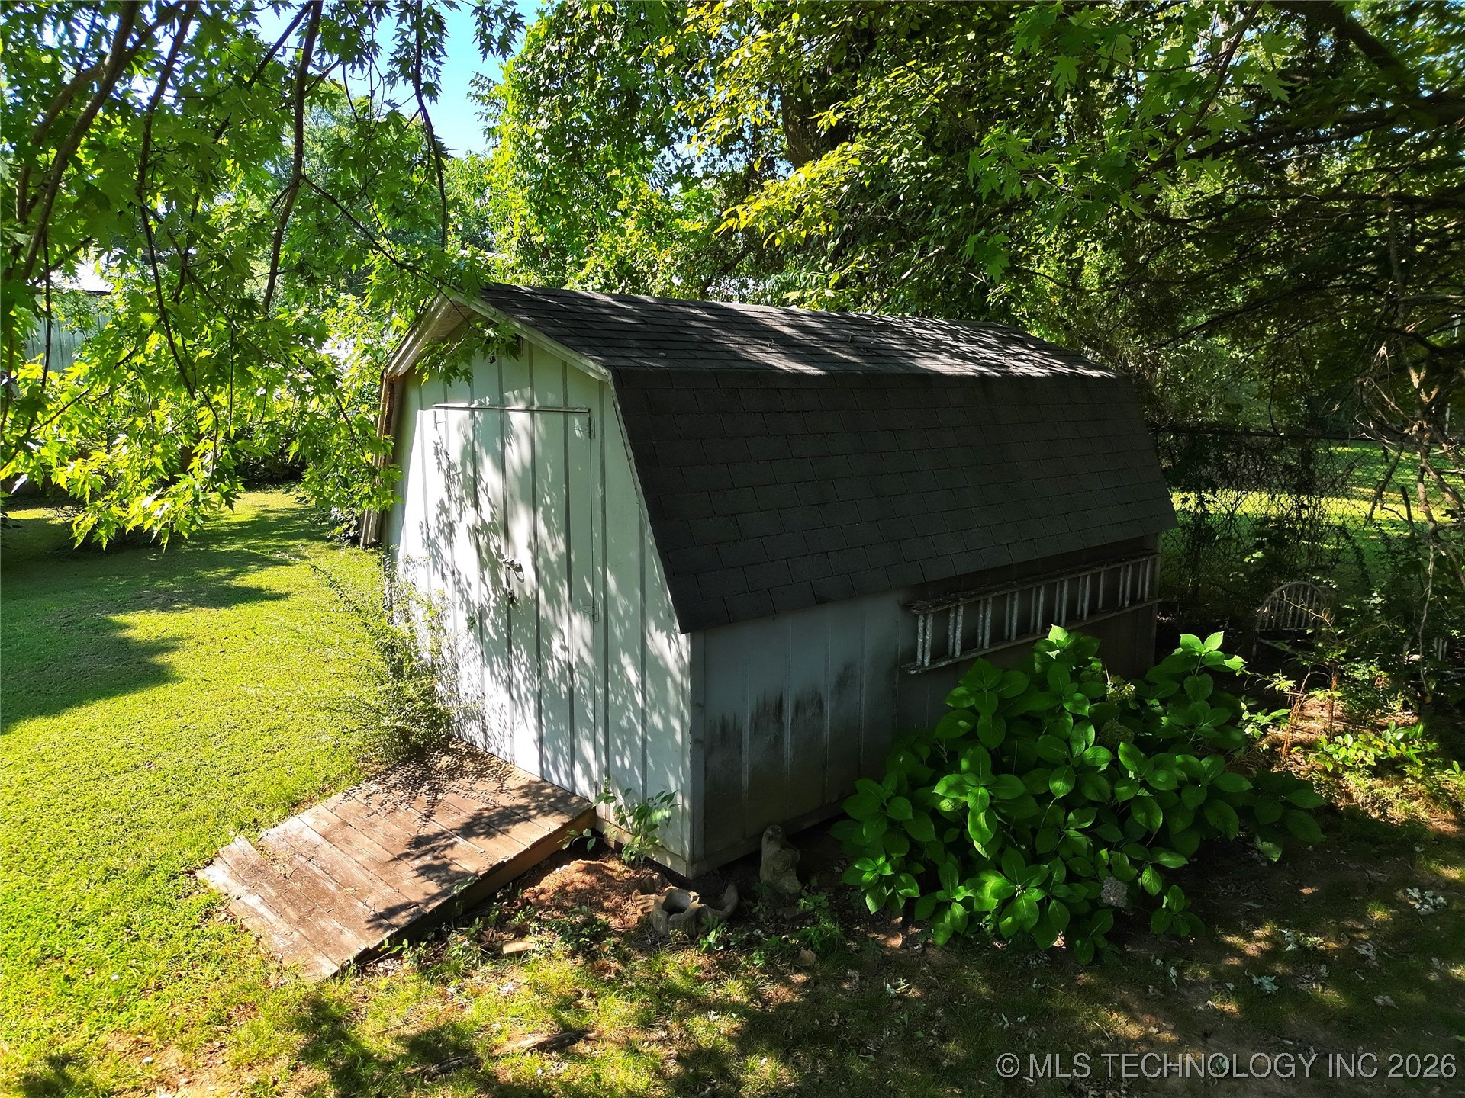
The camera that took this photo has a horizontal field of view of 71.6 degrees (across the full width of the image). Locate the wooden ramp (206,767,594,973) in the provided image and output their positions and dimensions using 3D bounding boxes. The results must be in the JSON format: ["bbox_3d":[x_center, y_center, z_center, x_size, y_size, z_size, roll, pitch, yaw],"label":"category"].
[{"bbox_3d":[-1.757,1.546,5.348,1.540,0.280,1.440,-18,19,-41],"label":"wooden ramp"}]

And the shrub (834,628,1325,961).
[{"bbox_3d":[1.658,1.097,5.137,2.350,1.180,1.750,-8,12,-43],"label":"shrub"}]

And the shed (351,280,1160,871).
[{"bbox_3d":[0.466,-0.263,7.333,5.330,2.860,3.290,-8,12,-43],"label":"shed"}]

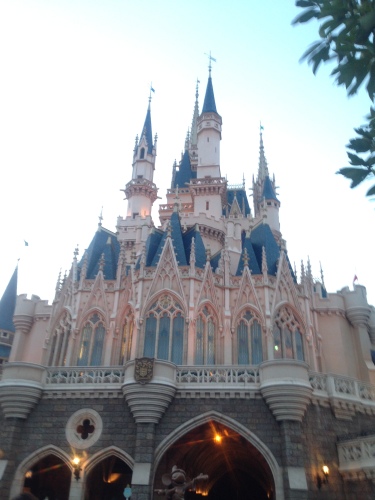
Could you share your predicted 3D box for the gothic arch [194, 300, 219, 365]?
[{"bbox_3d":[1.055,4.878,27.586,1.539,4.230,0.500,15,-34,-19],"label":"gothic arch"}]

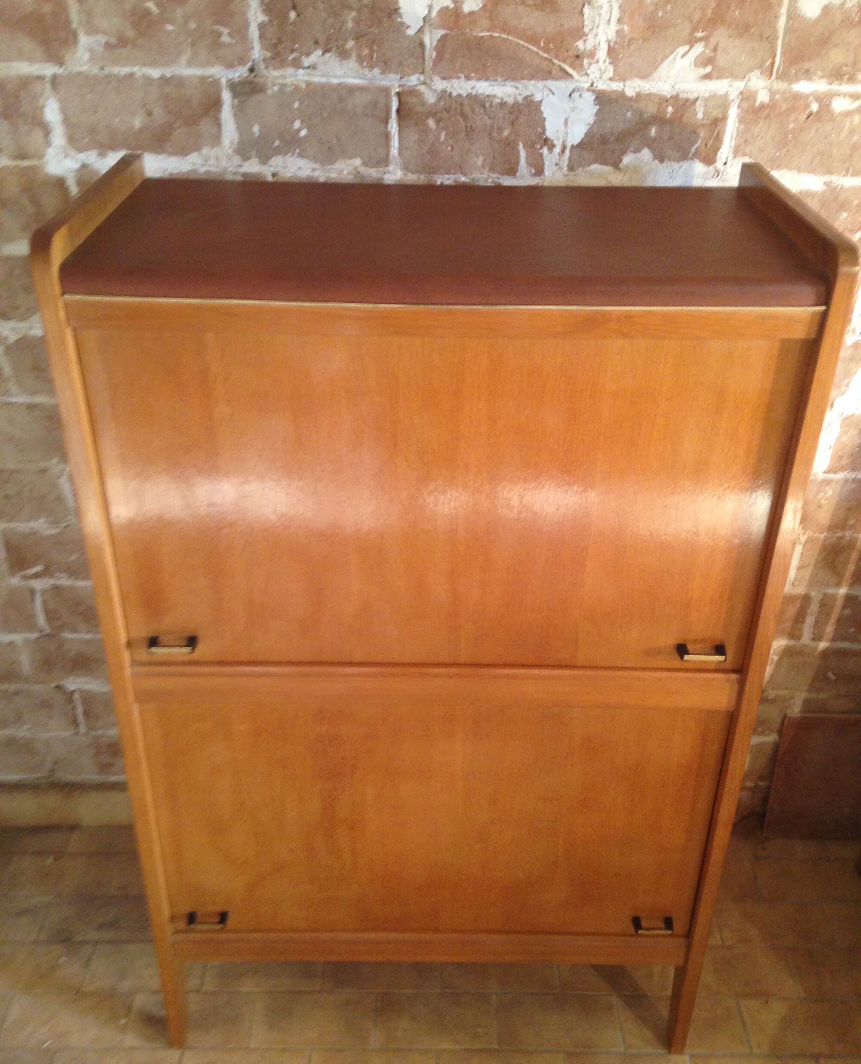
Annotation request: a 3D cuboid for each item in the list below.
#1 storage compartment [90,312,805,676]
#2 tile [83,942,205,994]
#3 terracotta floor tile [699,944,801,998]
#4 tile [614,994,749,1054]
[{"bbox_3d":[0.006,-0.128,1.443,0.789,0.468,0.380,0,30,0],"label":"storage compartment"},{"bbox_3d":[-0.498,0.770,1.927,0.200,0.012,0.099,0,30,0],"label":"tile"},{"bbox_3d":[0.532,0.777,1.921,0.200,0.012,0.099,0,30,0],"label":"terracotta floor tile"},{"bbox_3d":[0.422,0.829,1.832,0.200,0.012,0.099,0,30,0],"label":"tile"}]

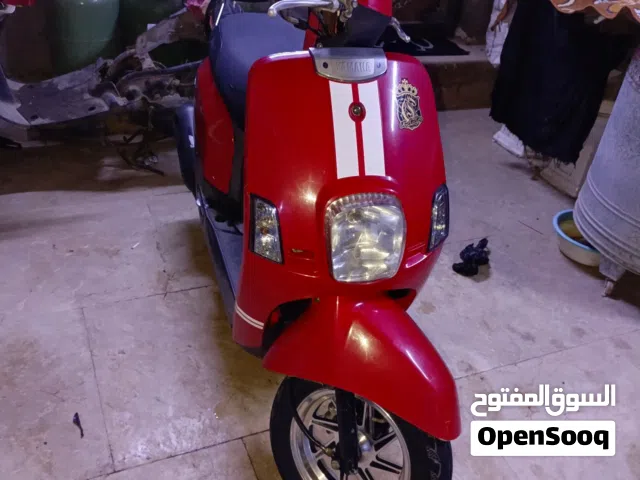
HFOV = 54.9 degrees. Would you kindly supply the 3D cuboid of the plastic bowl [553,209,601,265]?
[{"bbox_3d":[1.034,0.006,2.341,0.322,0.088,0.322,5,33,-3],"label":"plastic bowl"}]

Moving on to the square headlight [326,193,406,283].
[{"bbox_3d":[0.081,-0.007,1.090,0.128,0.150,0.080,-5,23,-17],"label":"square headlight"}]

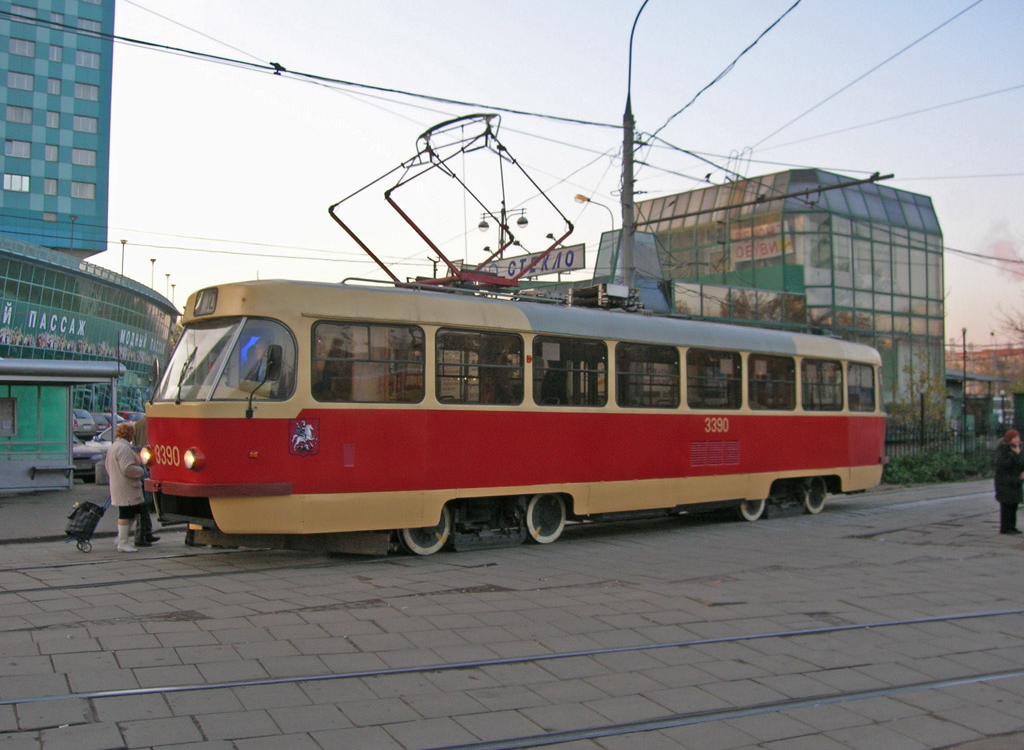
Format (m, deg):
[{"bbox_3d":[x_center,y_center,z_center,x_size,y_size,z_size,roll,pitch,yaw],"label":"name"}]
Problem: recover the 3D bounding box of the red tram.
[{"bbox_3d":[1.532,0.647,14.649,14.100,3.080,2.500,3,-3,-43],"label":"red tram"}]

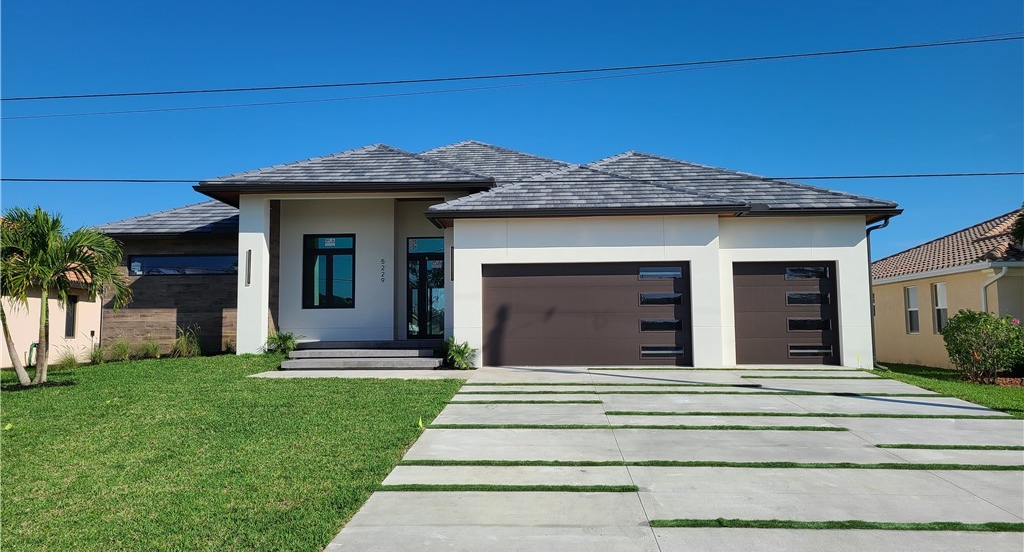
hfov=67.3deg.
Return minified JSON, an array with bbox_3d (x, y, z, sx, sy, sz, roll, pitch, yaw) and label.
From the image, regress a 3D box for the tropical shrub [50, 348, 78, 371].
[{"bbox_3d":[-11.160,2.100,19.200,0.680,0.580,0.650,-1,-4,3],"label":"tropical shrub"}]

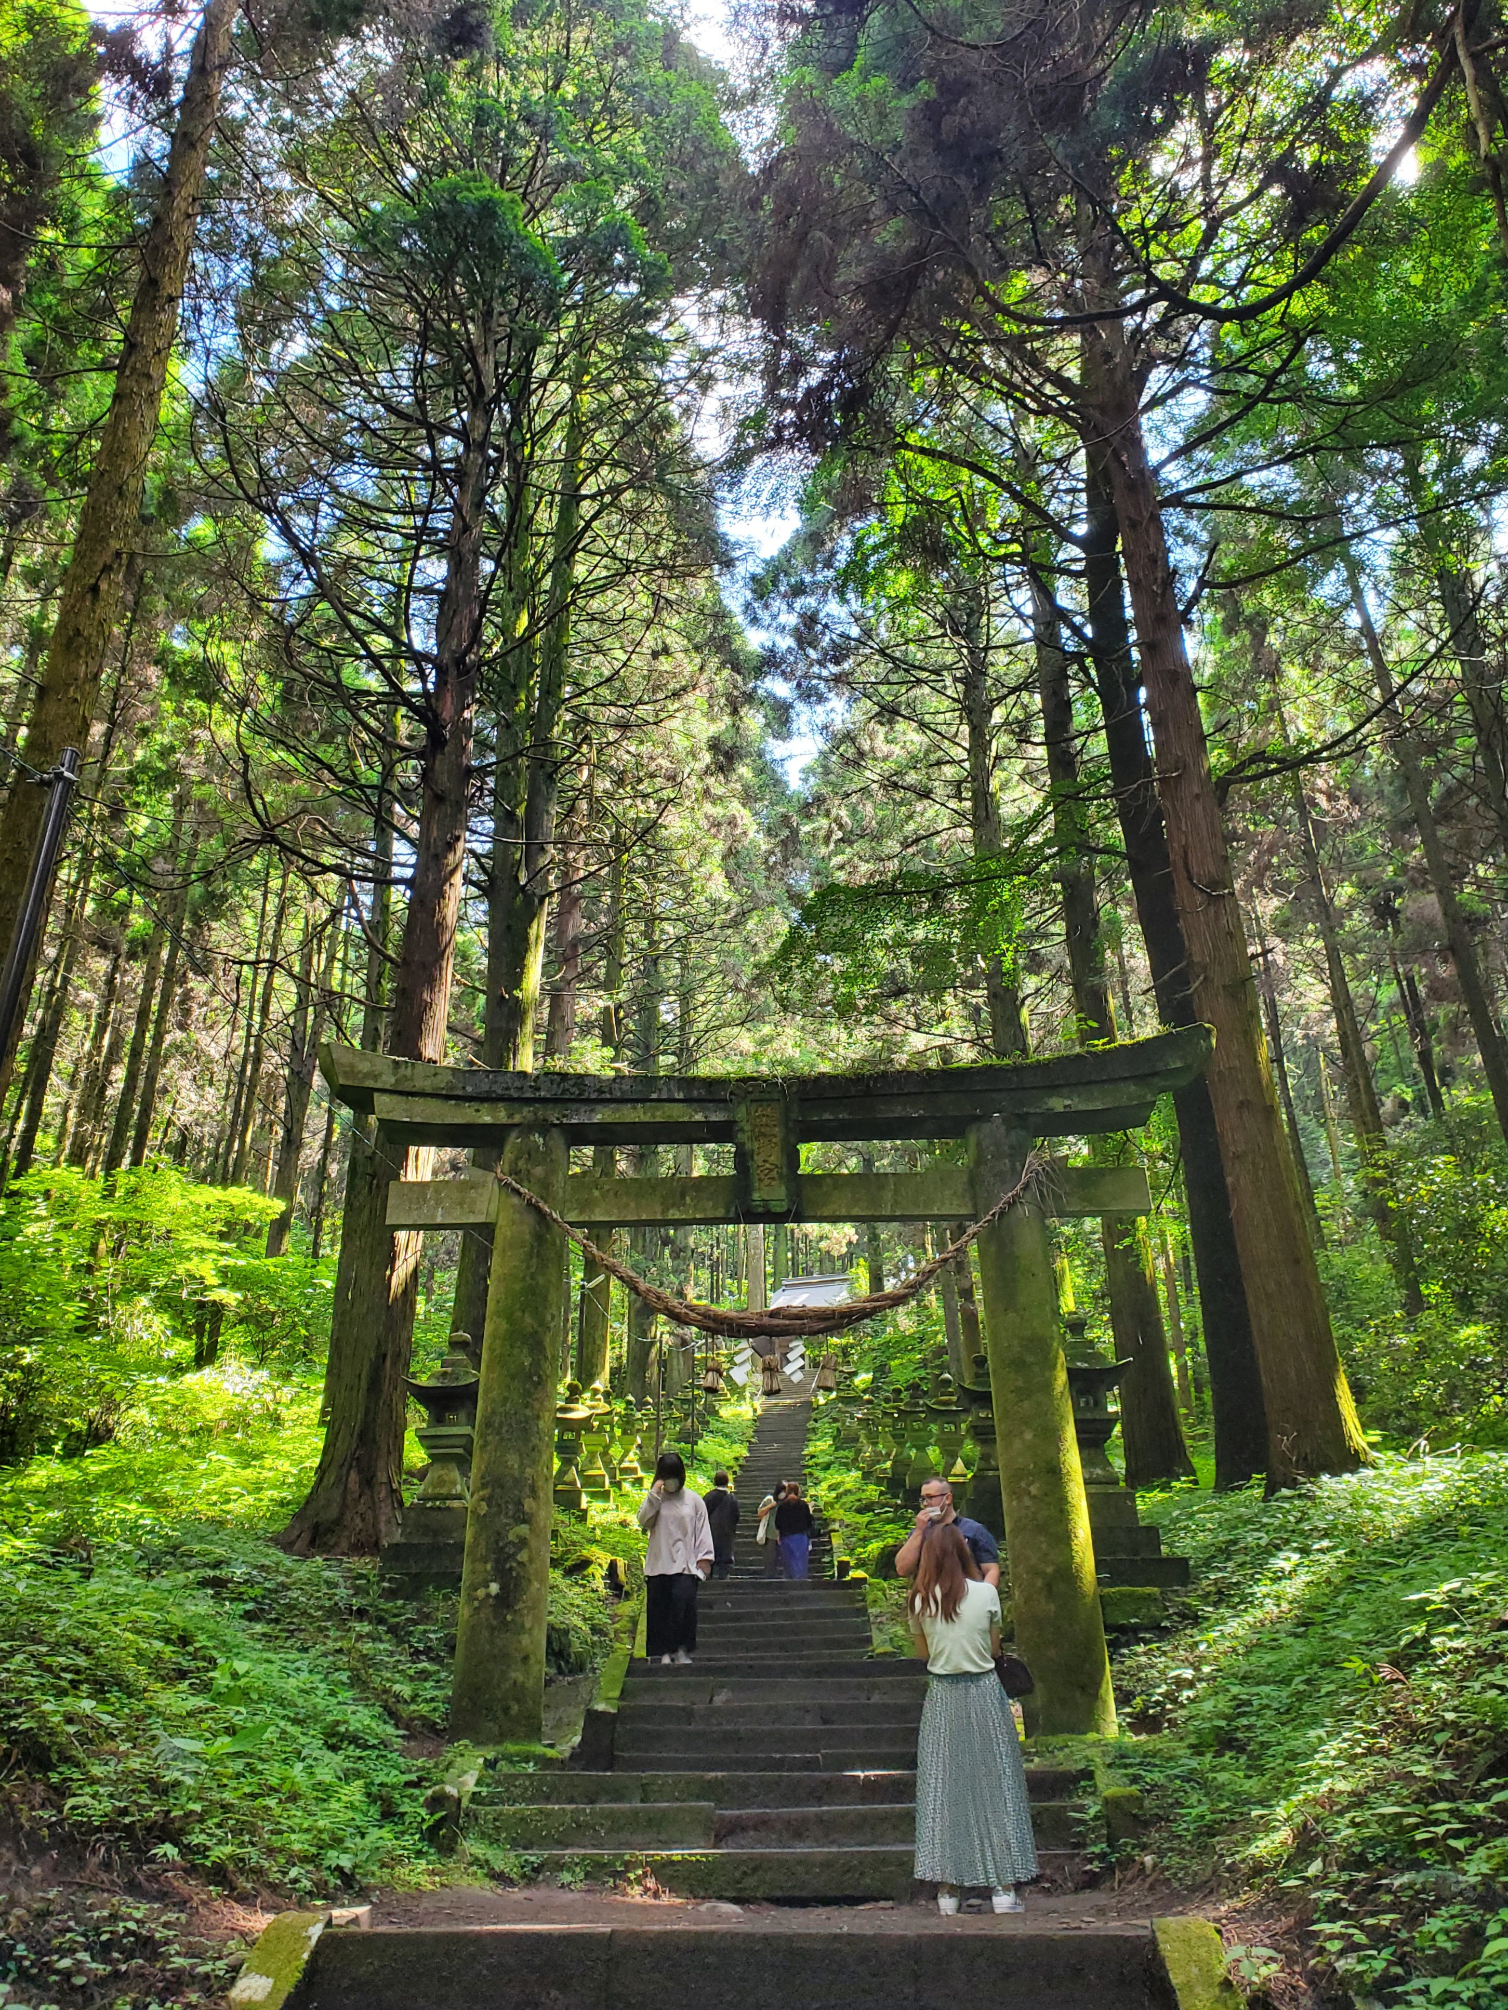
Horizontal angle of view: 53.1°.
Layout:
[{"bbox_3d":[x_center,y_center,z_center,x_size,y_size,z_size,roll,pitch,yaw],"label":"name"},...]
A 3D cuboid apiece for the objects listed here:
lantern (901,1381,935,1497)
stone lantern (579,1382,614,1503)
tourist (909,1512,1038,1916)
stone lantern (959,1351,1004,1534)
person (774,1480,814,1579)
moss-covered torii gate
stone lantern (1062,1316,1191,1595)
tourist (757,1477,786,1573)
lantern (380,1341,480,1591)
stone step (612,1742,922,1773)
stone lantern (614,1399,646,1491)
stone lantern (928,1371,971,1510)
[{"bbox_3d":[2.628,6.941,24.187,0.600,1.815,0.600,-1,-26,1],"label":"lantern"},{"bbox_3d":[-2.436,6.768,23.421,0.600,1.853,0.600,-1,-26,1],"label":"stone lantern"},{"bbox_3d":[0.938,3.151,6.745,0.540,1.600,0.420,-4,-26,6],"label":"tourist"},{"bbox_3d":[2.943,5.408,18.702,0.800,2.196,0.800,-1,-26,1],"label":"stone lantern"},{"bbox_3d":[0.530,6.870,19.231,0.500,1.580,0.360,-3,-26,5],"label":"person"},{"bbox_3d":[0.144,2.315,9.885,6.280,4.491,0.600,-1,-26,1],"label":"moss-covered torii gate"},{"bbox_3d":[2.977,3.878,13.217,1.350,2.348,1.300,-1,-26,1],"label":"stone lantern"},{"bbox_3d":[0.237,6.940,19.422,0.360,1.580,0.450,-14,-29,25],"label":"tourist"},{"bbox_3d":[-2.686,3.966,13.218,1.250,2.215,1.250,-1,-26,1],"label":"lantern"},{"bbox_3d":[0.153,4.371,8.771,1.922,0.152,0.420,-1,-26,1],"label":"stone step"},{"bbox_3d":[-2.428,8.634,29.742,0.620,1.810,0.620,-1,-26,1],"label":"stone lantern"},{"bbox_3d":[2.814,6.255,21.739,0.660,1.939,0.660,-1,-26,1],"label":"stone lantern"}]

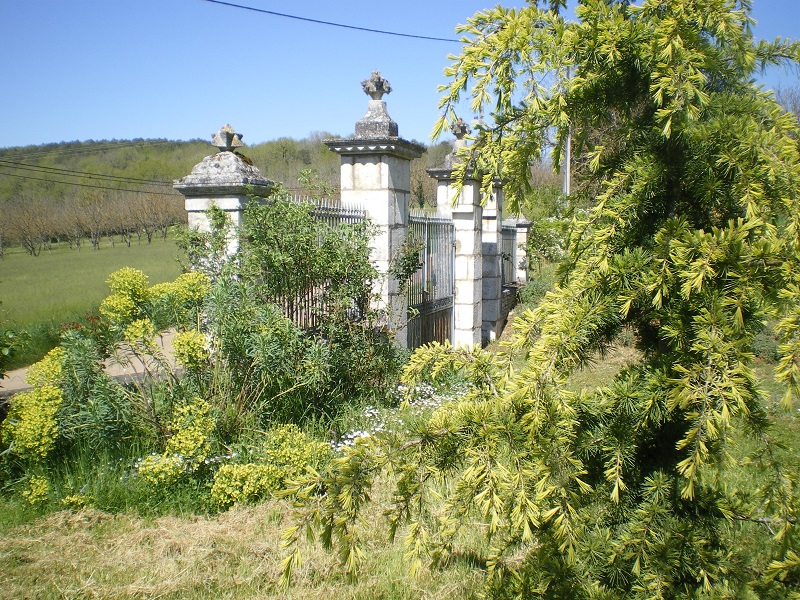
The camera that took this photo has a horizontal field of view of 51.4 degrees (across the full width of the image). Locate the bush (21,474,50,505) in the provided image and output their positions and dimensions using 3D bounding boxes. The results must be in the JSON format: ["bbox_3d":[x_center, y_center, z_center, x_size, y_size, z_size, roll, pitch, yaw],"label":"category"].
[{"bbox_3d":[-2.228,1.168,5.100,0.170,0.190,0.160,0,4,0],"label":"bush"}]

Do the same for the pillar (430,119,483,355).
[{"bbox_3d":[0.892,-0.952,12.402,0.810,3.460,0.850,2,4,19],"label":"pillar"}]

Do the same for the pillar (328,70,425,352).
[{"bbox_3d":[-0.257,-0.729,9.072,0.820,3.460,0.900,2,4,19],"label":"pillar"}]

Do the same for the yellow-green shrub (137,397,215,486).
[{"bbox_3d":[-1.524,0.961,5.650,0.510,0.580,0.460,0,4,0],"label":"yellow-green shrub"}]

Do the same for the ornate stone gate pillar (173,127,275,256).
[{"bbox_3d":[-1.284,-0.092,6.135,0.570,2.380,0.500,2,4,19],"label":"ornate stone gate pillar"}]

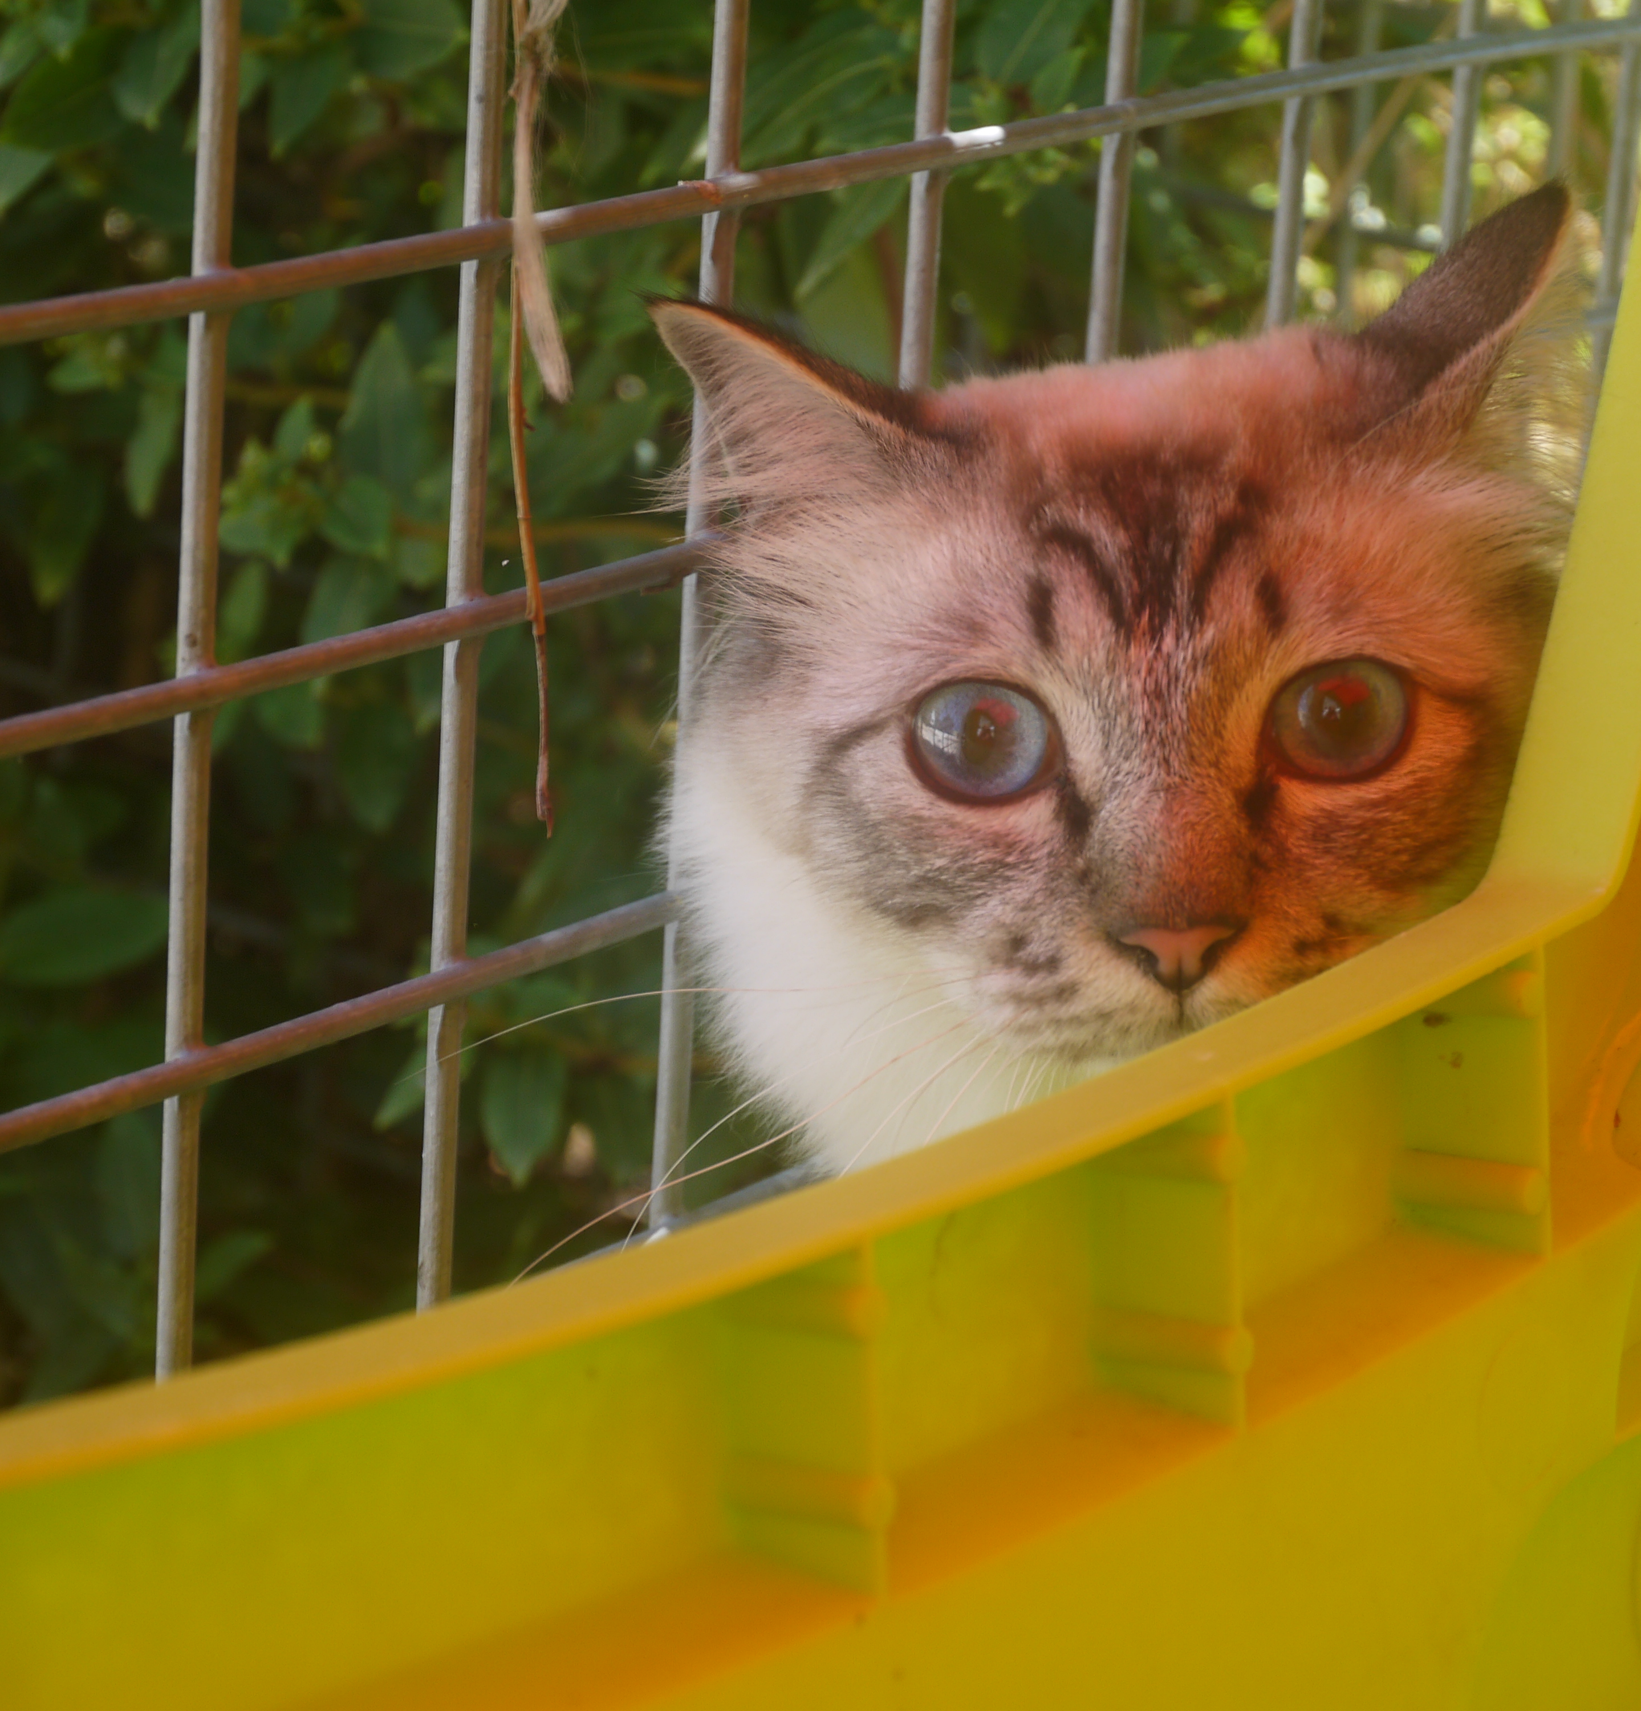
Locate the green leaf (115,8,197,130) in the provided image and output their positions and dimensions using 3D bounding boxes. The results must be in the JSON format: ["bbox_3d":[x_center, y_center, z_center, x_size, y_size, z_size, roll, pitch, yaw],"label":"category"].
[{"bbox_3d":[-0.122,-0.149,1.040,0.015,0.029,0.005,10,-25,-1],"label":"green leaf"}]

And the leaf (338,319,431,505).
[{"bbox_3d":[-0.081,-0.083,1.050,0.017,0.036,0.006,-3,-11,-1],"label":"leaf"}]

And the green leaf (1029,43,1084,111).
[{"bbox_3d":[0.043,-0.140,1.000,0.006,0.015,0.002,32,-11,8],"label":"green leaf"}]

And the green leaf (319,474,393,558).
[{"bbox_3d":[-0.086,-0.062,1.030,0.014,0.005,0.021,-32,62,-22],"label":"green leaf"}]

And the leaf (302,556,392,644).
[{"bbox_3d":[-0.090,-0.044,1.040,0.018,0.030,0.006,12,-26,5],"label":"leaf"}]

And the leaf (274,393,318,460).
[{"bbox_3d":[-0.098,-0.080,1.040,0.007,0.015,0.003,16,-11,1],"label":"leaf"}]

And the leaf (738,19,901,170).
[{"bbox_3d":[-0.003,-0.137,1.010,0.042,0.007,0.020,-33,61,-21],"label":"leaf"}]

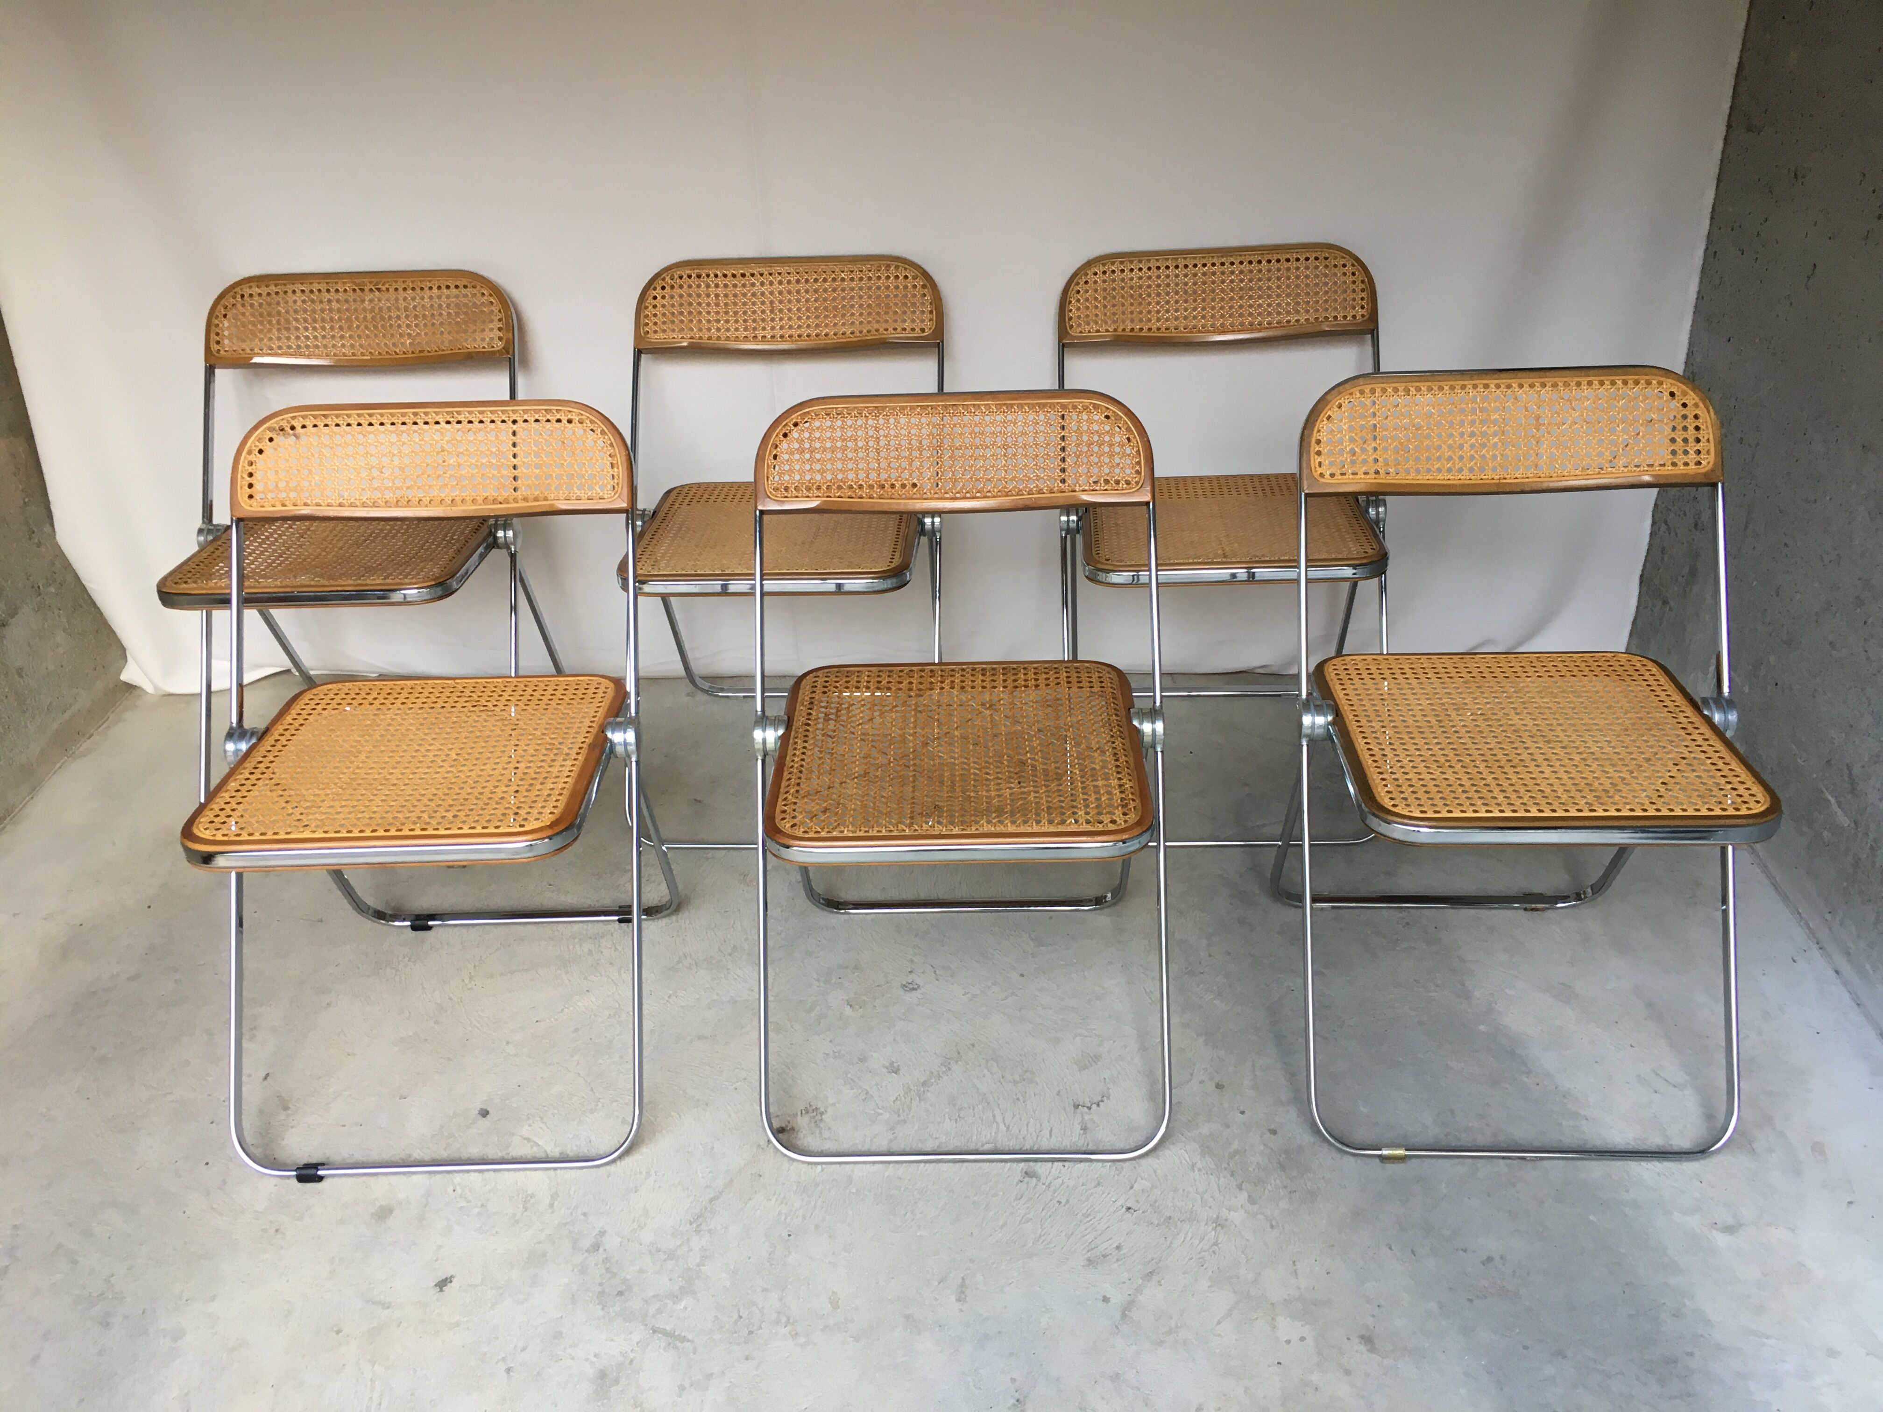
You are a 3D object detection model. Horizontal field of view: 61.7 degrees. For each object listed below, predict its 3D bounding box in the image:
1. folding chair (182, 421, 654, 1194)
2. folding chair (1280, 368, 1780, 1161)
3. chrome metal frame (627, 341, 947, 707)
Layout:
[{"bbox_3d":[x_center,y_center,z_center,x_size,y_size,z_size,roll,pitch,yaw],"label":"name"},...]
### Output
[{"bbox_3d":[-0.574,0.089,1.794,0.472,0.742,0.495,-2,30,1],"label":"folding chair"},{"bbox_3d":[0.641,0.064,1.761,0.472,0.742,0.495,0,30,3],"label":"folding chair"},{"bbox_3d":[-0.228,-0.179,2.334,0.472,0.647,0.477,0,30,4],"label":"chrome metal frame"}]

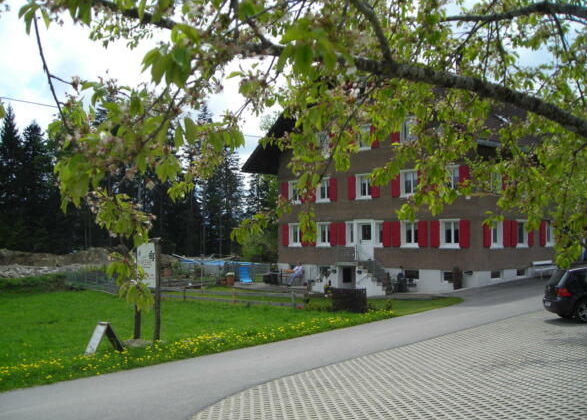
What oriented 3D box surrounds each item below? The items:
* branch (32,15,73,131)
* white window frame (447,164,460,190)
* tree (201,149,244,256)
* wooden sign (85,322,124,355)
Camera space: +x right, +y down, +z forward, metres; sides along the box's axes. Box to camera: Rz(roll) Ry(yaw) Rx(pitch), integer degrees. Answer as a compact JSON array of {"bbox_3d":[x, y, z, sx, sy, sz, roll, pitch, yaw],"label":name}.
[{"bbox_3d":[-0.935,-0.526,2.500,0.155,0.455,0.130,0,-2,0],"label":"branch"},{"bbox_3d":[7.813,-1.540,32.000,0.180,1.430,1.100,2,-3,-43],"label":"white window frame"},{"bbox_3d":[-8.265,-0.757,75.000,5.100,13.000,5.100,0,-2,0],"label":"tree"},{"bbox_3d":[-4.987,3.404,17.000,0.780,0.850,0.600,2,-3,-44],"label":"wooden sign"}]

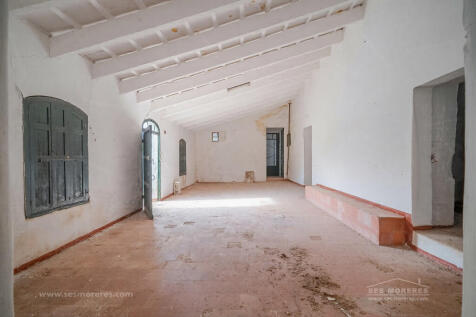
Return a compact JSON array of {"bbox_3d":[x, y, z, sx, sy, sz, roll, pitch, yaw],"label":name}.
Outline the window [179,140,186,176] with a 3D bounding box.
[{"bbox_3d":[-2.140,-0.045,7.680,0.100,1.430,0.880,0,0,2],"label":"window"}]

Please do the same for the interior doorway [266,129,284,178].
[{"bbox_3d":[1.910,-0.270,10.050,0.890,2.440,0.200,0,0,2],"label":"interior doorway"}]

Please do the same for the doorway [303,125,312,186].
[{"bbox_3d":[2.560,-0.010,7.000,0.200,2.200,0.880,0,0,2],"label":"doorway"}]

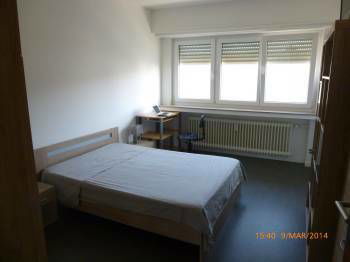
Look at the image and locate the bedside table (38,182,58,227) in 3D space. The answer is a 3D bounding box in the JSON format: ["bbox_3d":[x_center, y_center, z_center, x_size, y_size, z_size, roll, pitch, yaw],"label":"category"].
[{"bbox_3d":[-1.489,0.775,2.527,0.385,0.392,0.392,6,13,24],"label":"bedside table"}]

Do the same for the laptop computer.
[{"bbox_3d":[-0.213,-0.347,4.512,0.289,0.148,0.296,6,13,24],"label":"laptop computer"}]

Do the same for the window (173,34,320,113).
[{"bbox_3d":[1.169,-1.103,4.825,2.634,1.325,0.089,5,13,22],"label":"window"}]

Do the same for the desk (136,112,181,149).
[{"bbox_3d":[-0.312,0.085,4.814,0.577,0.821,0.740,6,13,24],"label":"desk"}]

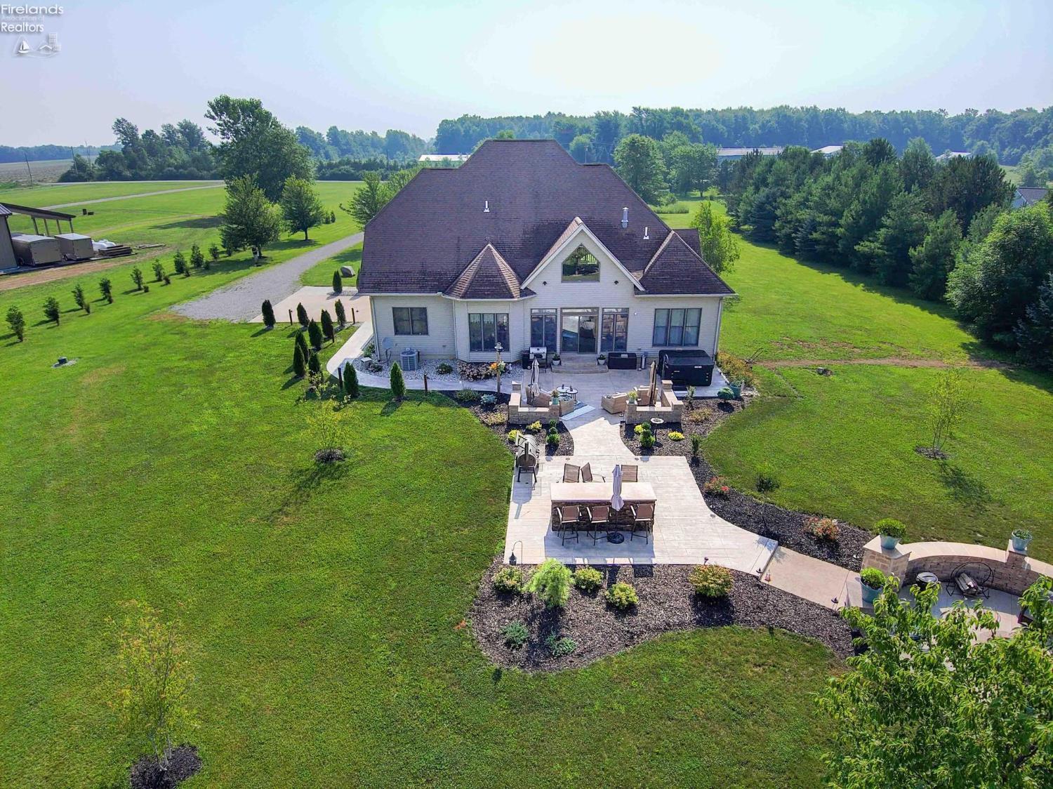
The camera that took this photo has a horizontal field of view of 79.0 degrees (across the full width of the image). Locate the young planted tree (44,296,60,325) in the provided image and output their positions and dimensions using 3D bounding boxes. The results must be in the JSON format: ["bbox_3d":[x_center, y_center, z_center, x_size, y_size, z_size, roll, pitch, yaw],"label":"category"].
[{"bbox_3d":[-28.829,-5.114,38.797,0.880,1.680,0.880,0,21,1],"label":"young planted tree"}]

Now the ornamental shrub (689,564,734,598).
[{"bbox_3d":[4.389,4.407,15.182,1.040,0.640,1.040,0,21,1],"label":"ornamental shrub"}]

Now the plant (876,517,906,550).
[{"bbox_3d":[9.473,3.610,16.616,0.740,0.800,0.740,0,23,1],"label":"plant"}]

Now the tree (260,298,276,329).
[{"bbox_3d":[-15.175,-4.750,37.456,0.720,1.780,0.720,0,21,1],"label":"tree"}]

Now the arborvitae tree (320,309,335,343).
[{"bbox_3d":[-10.988,-3.845,35.213,0.680,1.760,0.680,0,23,1],"label":"arborvitae tree"}]

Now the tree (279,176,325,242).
[{"bbox_3d":[-23.050,-19.101,65.493,4.500,6.400,4.400,0,23,1],"label":"tree"}]

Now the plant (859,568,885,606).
[{"bbox_3d":[8.765,4.863,16.174,0.640,0.850,0.640,0,23,1],"label":"plant"}]

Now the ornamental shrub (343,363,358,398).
[{"bbox_3d":[-7.428,-0.618,27.013,0.620,1.520,0.620,0,21,1],"label":"ornamental shrub"}]

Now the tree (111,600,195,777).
[{"bbox_3d":[-6.578,5.365,11.379,1.450,3.750,1.400,0,23,1],"label":"tree"}]

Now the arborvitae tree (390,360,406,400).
[{"bbox_3d":[-5.549,-0.576,27.361,0.660,1.780,0.660,0,23,1],"label":"arborvitae tree"}]

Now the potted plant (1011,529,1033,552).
[{"bbox_3d":[12.772,3.769,16.497,0.500,0.540,0.500,0,23,1],"label":"potted plant"}]

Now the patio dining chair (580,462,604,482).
[{"bbox_3d":[2.044,2.630,19.202,0.660,0.980,0.600,9,23,24],"label":"patio dining chair"}]

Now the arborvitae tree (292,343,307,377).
[{"bbox_3d":[-10.736,-1.590,29.971,0.630,1.700,0.630,0,23,1],"label":"arborvitae tree"}]

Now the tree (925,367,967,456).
[{"bbox_3d":[13.783,0.615,21.169,1.250,3.150,1.250,0,21,1],"label":"tree"}]

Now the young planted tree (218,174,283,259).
[{"bbox_3d":[-24.435,-15.716,56.527,5.400,7.200,5.300,0,23,1],"label":"young planted tree"}]

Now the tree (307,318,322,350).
[{"bbox_3d":[-11.111,-3.176,33.499,0.740,1.650,0.740,0,21,1],"label":"tree"}]

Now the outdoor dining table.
[{"bbox_3d":[2.096,3.149,17.738,2.845,1.070,1.010,0,21,1],"label":"outdoor dining table"}]

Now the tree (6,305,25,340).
[{"bbox_3d":[-28.467,-4.025,35.608,0.920,1.950,0.920,0,21,1],"label":"tree"}]

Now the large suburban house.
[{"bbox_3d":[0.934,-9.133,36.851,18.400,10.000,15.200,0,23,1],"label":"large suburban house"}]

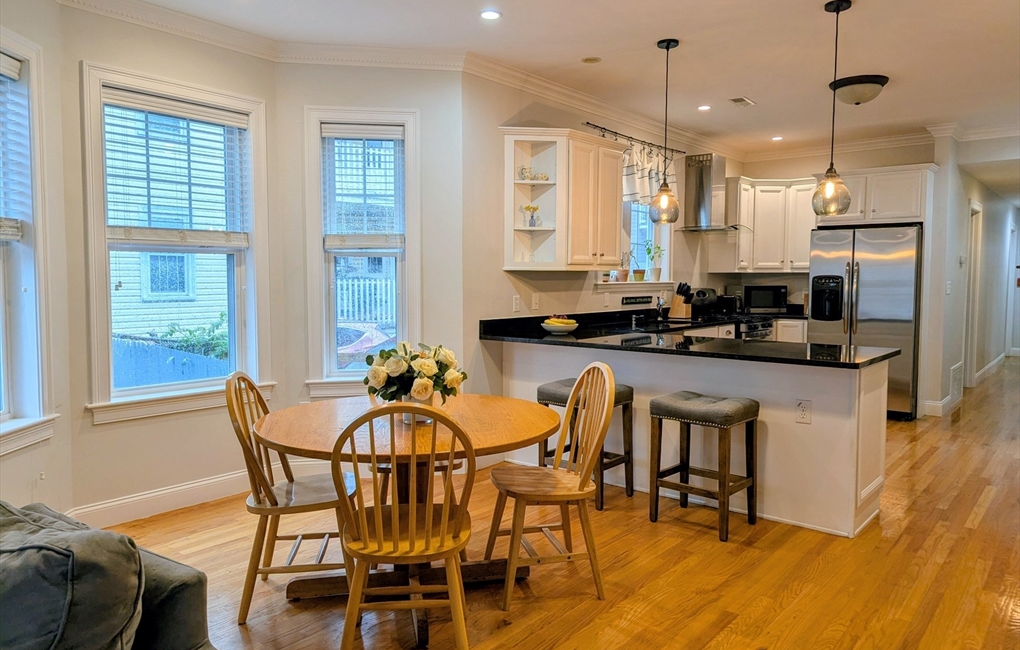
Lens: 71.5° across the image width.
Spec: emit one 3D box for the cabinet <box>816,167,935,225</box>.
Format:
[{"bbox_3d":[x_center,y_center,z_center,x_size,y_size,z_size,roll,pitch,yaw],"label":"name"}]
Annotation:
[{"bbox_3d":[3.611,-1.240,6.955,0.980,0.520,0.550,3,5,40],"label":"cabinet"}]

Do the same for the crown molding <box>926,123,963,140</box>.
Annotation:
[{"bbox_3d":[4.084,-1.812,6.653,0.270,0.105,0.200,3,5,40],"label":"crown molding"}]

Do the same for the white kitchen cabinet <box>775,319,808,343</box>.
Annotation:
[{"bbox_3d":[3.127,0.382,7.599,0.420,0.880,0.600,3,5,40],"label":"white kitchen cabinet"}]

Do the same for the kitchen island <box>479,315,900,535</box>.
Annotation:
[{"bbox_3d":[0.989,0.549,4.384,2.352,0.920,0.879,3,5,40],"label":"kitchen island"}]

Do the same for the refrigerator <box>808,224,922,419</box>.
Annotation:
[{"bbox_3d":[3.524,-0.037,6.971,0.915,1.776,0.780,3,5,40],"label":"refrigerator"}]

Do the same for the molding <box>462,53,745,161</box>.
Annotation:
[{"bbox_3d":[1.204,-1.777,6.234,0.075,0.105,4.600,3,5,40],"label":"molding"}]

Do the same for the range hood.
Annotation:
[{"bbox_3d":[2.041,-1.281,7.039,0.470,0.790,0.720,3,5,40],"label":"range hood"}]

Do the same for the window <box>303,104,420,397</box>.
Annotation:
[{"bbox_3d":[-0.949,-0.461,4.583,0.740,1.850,0.120,0,4,-8],"label":"window"}]

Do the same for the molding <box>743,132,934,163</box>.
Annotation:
[{"bbox_3d":[3.413,-1.859,7.529,1.890,0.105,0.090,3,5,40],"label":"molding"}]

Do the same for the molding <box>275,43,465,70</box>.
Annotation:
[{"bbox_3d":[-0.854,-1.659,4.369,1.134,0.105,0.075,0,4,-9],"label":"molding"}]

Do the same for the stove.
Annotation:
[{"bbox_3d":[2.149,0.389,7.088,0.680,0.925,0.760,3,5,40],"label":"stove"}]

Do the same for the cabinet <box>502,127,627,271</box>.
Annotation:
[{"bbox_3d":[0.426,-0.893,5.235,0.350,0.985,1.090,3,5,40],"label":"cabinet"}]

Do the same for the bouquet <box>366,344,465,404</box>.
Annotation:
[{"bbox_3d":[-0.372,0.184,2.746,0.390,0.235,0.350,0,4,-8],"label":"bouquet"}]

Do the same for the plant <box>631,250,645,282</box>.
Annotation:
[{"bbox_3d":[1.176,-0.546,6.385,0.120,0.290,0.125,3,5,40],"label":"plant"}]

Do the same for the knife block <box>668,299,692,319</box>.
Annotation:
[{"bbox_3d":[1.610,-0.169,6.672,0.175,0.230,0.110,3,5,40],"label":"knife block"}]

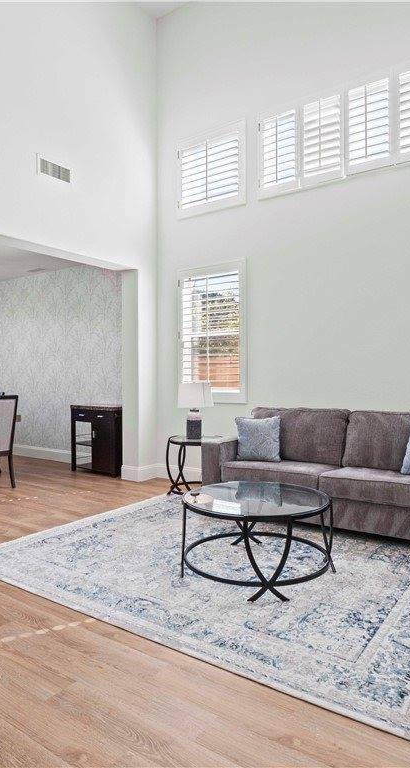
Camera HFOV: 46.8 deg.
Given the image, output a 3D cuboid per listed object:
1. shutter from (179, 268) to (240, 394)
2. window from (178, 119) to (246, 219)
[{"bbox_3d":[0.054,-0.573,5.344,0.834,1.332,0.060,0,1,35],"label":"shutter"},{"bbox_3d":[0.061,-2.373,5.317,0.920,0.912,0.090,0,1,35],"label":"window"}]

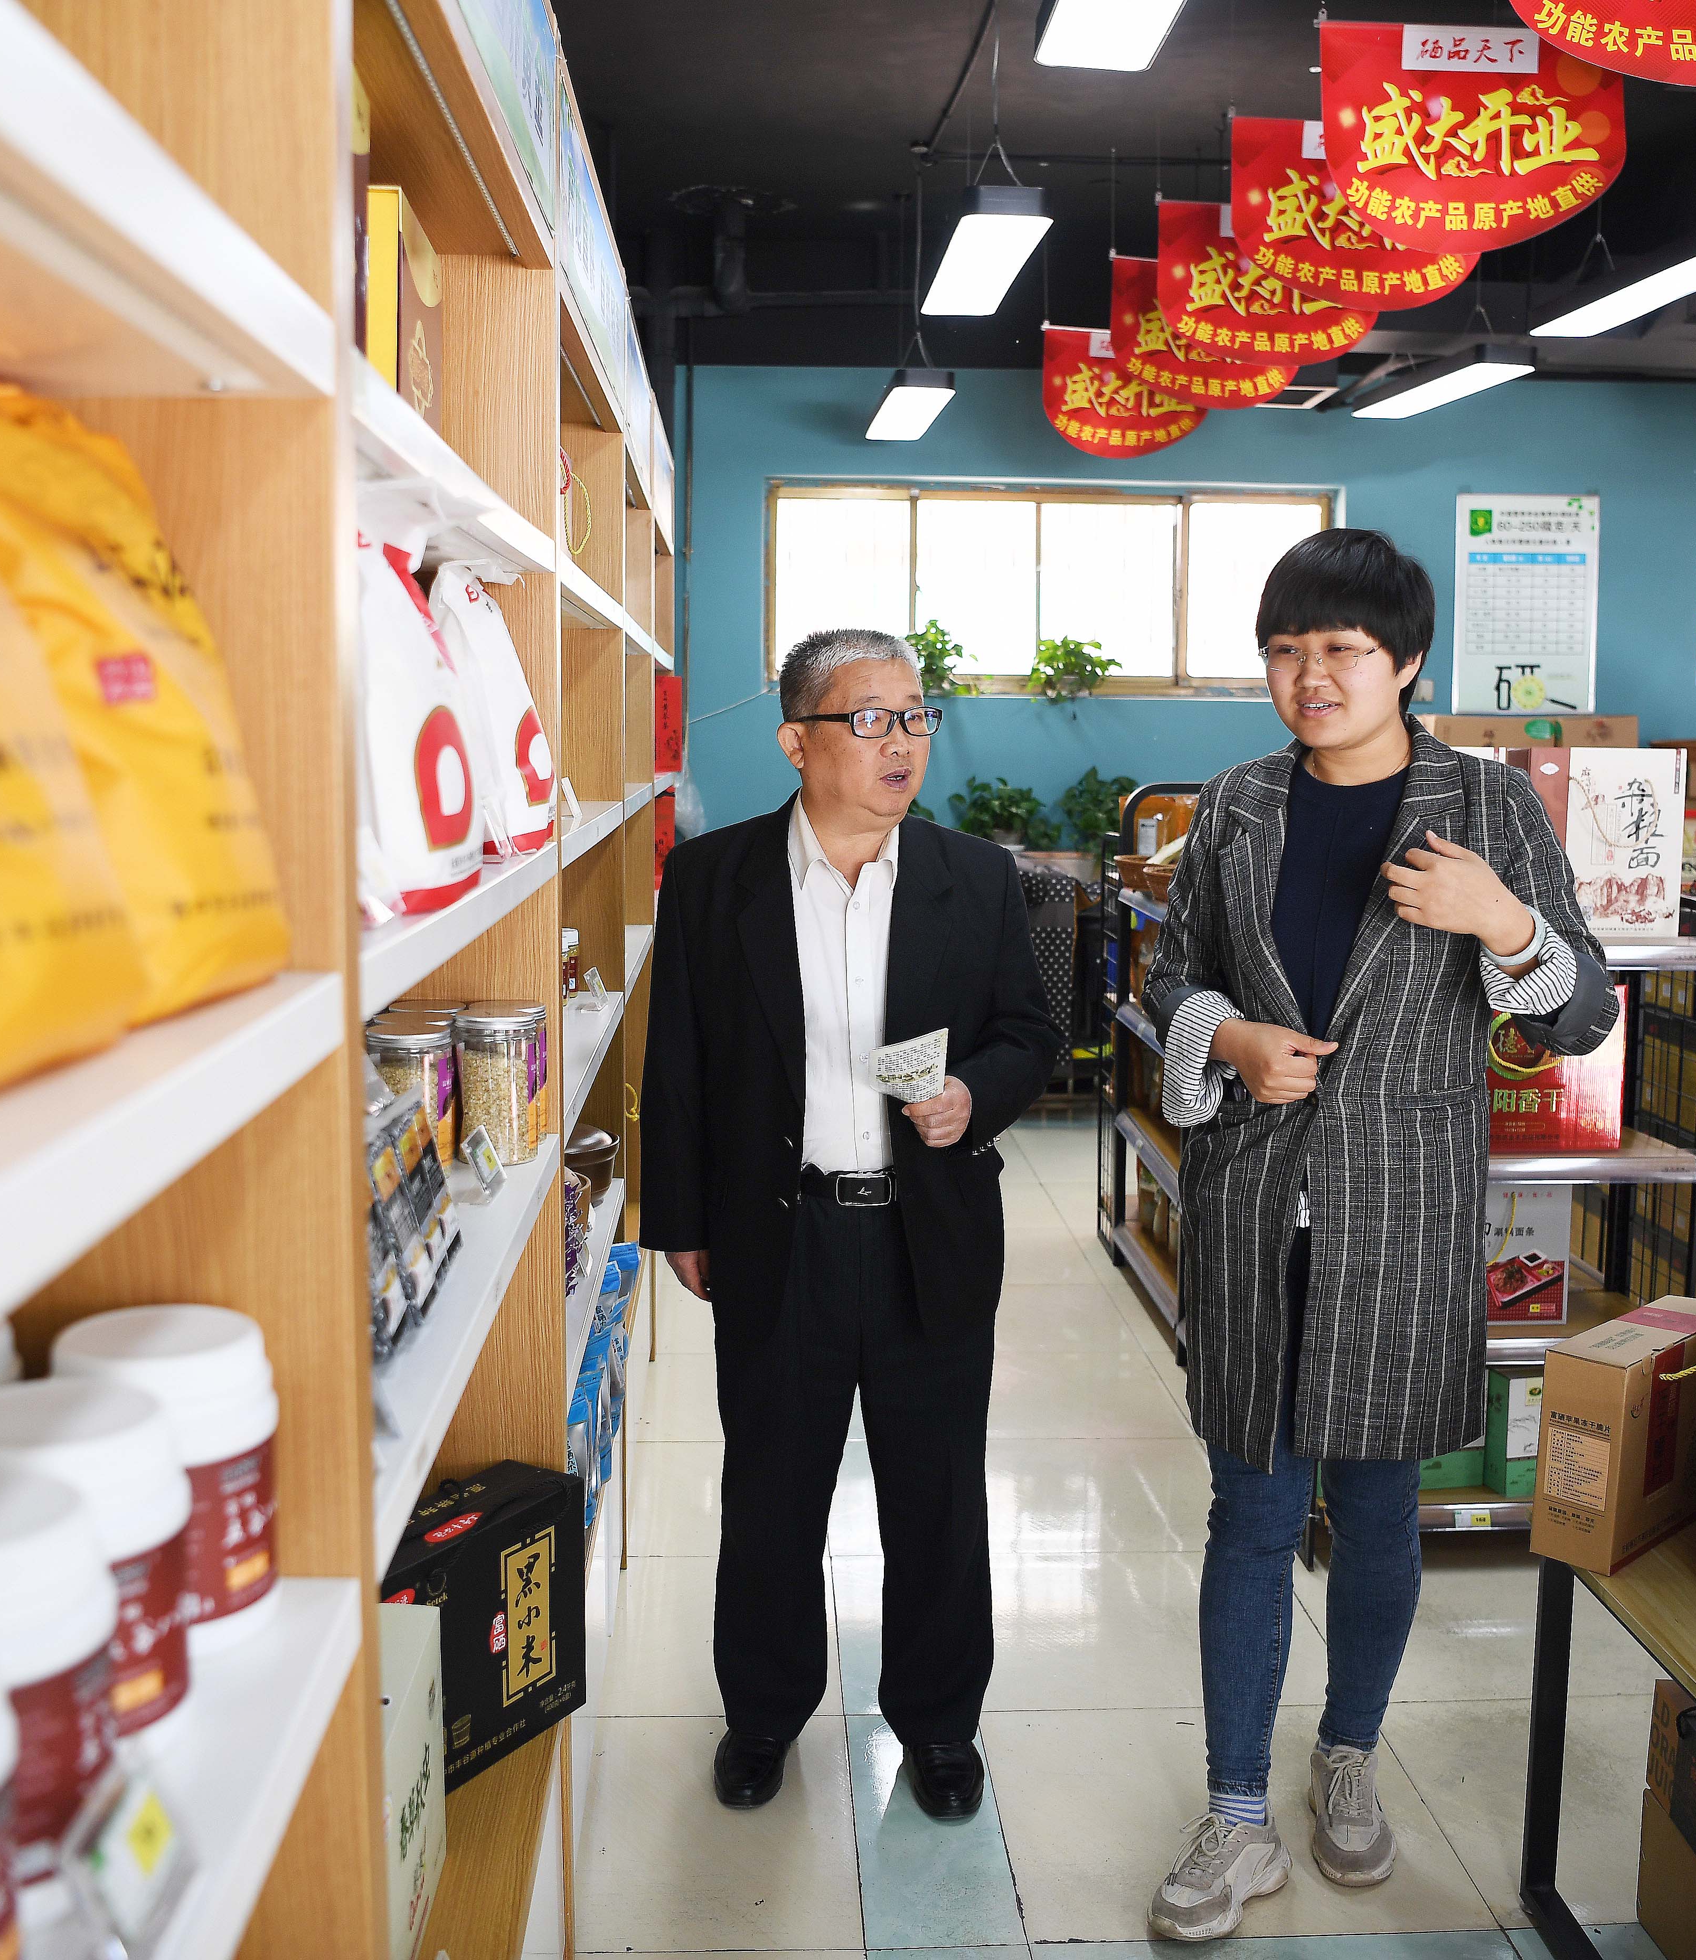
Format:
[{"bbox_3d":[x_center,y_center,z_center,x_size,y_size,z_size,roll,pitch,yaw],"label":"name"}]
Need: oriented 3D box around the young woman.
[{"bbox_3d":[0.671,0.324,2.607,0.580,1.770,0.430,2,7,12],"label":"young woman"}]

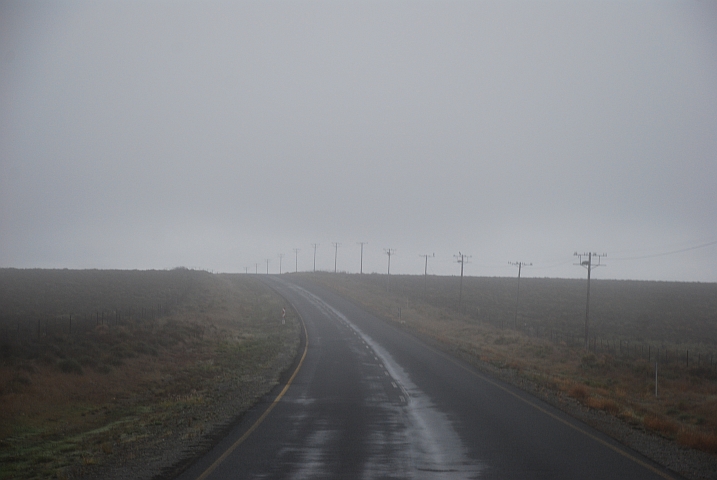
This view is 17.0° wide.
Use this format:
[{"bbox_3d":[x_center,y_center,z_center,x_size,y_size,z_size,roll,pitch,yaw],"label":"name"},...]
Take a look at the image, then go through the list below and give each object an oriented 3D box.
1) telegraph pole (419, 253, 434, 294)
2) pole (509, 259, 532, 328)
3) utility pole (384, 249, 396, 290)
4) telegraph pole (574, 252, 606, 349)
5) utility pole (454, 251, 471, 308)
[{"bbox_3d":[10.628,5.509,374.000,2.380,6.800,0.280,2,-1,-3],"label":"telegraph pole"},{"bbox_3d":[15.928,5.572,236.000,2.400,6.900,0.280,3,-1,-1],"label":"pole"},{"bbox_3d":[5.700,5.608,440.000,2.300,7.910,0.300,2,-1,-3],"label":"utility pole"},{"bbox_3d":[16.376,4.334,170.000,2.360,6.890,0.300,2,-1,-1],"label":"telegraph pole"},{"bbox_3d":[13.062,5.395,302.000,2.320,7.260,0.300,2,-1,-2],"label":"utility pole"}]

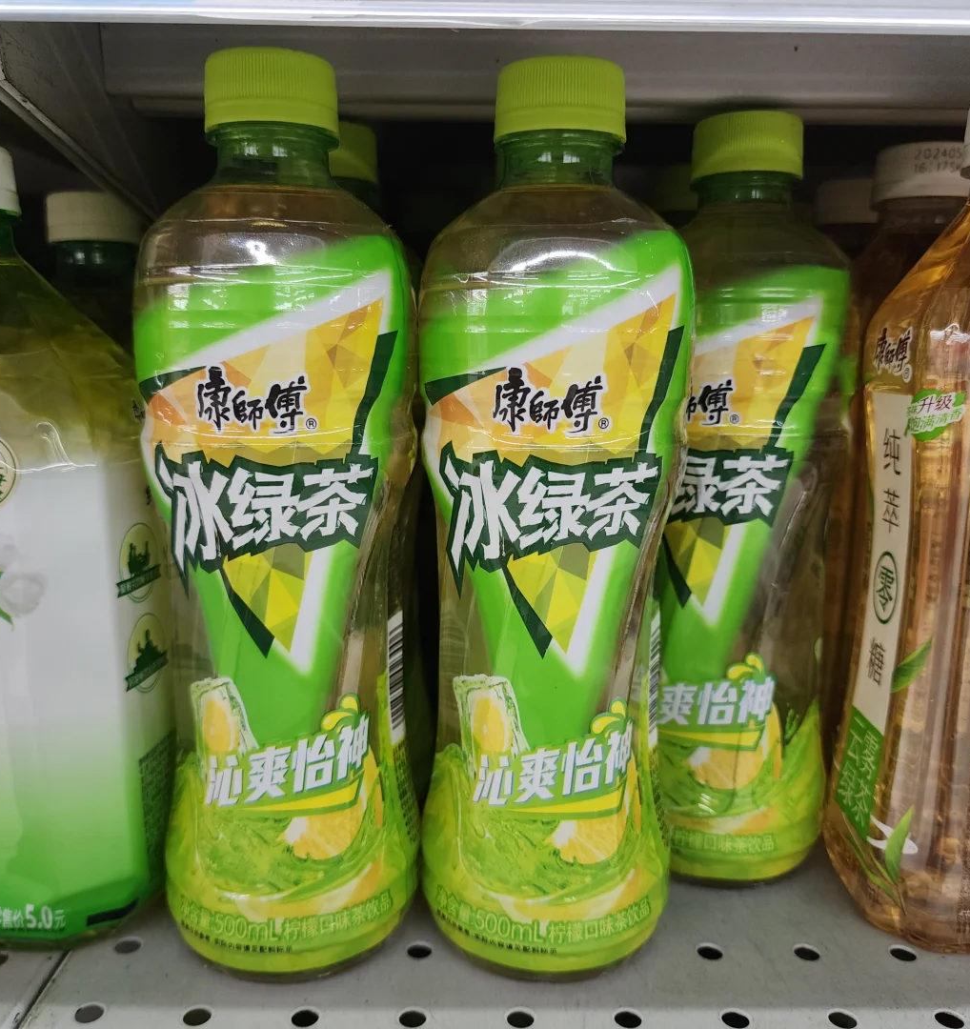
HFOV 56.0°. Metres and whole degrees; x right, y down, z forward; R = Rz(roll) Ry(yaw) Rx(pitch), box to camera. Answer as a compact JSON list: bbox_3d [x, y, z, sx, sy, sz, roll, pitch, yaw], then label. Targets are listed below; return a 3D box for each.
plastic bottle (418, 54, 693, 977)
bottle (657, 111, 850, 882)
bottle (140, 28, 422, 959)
[{"bbox_3d":[0.017,0.004,0.235,0.067,0.219,0.067,1,10,4],"label":"plastic bottle"},{"bbox_3d":[0.074,-0.003,0.278,0.067,0.219,0.067,7,12,34],"label":"bottle"},{"bbox_3d":[-0.051,0.004,0.232,0.067,0.219,0.067,-1,10,-9],"label":"bottle"}]

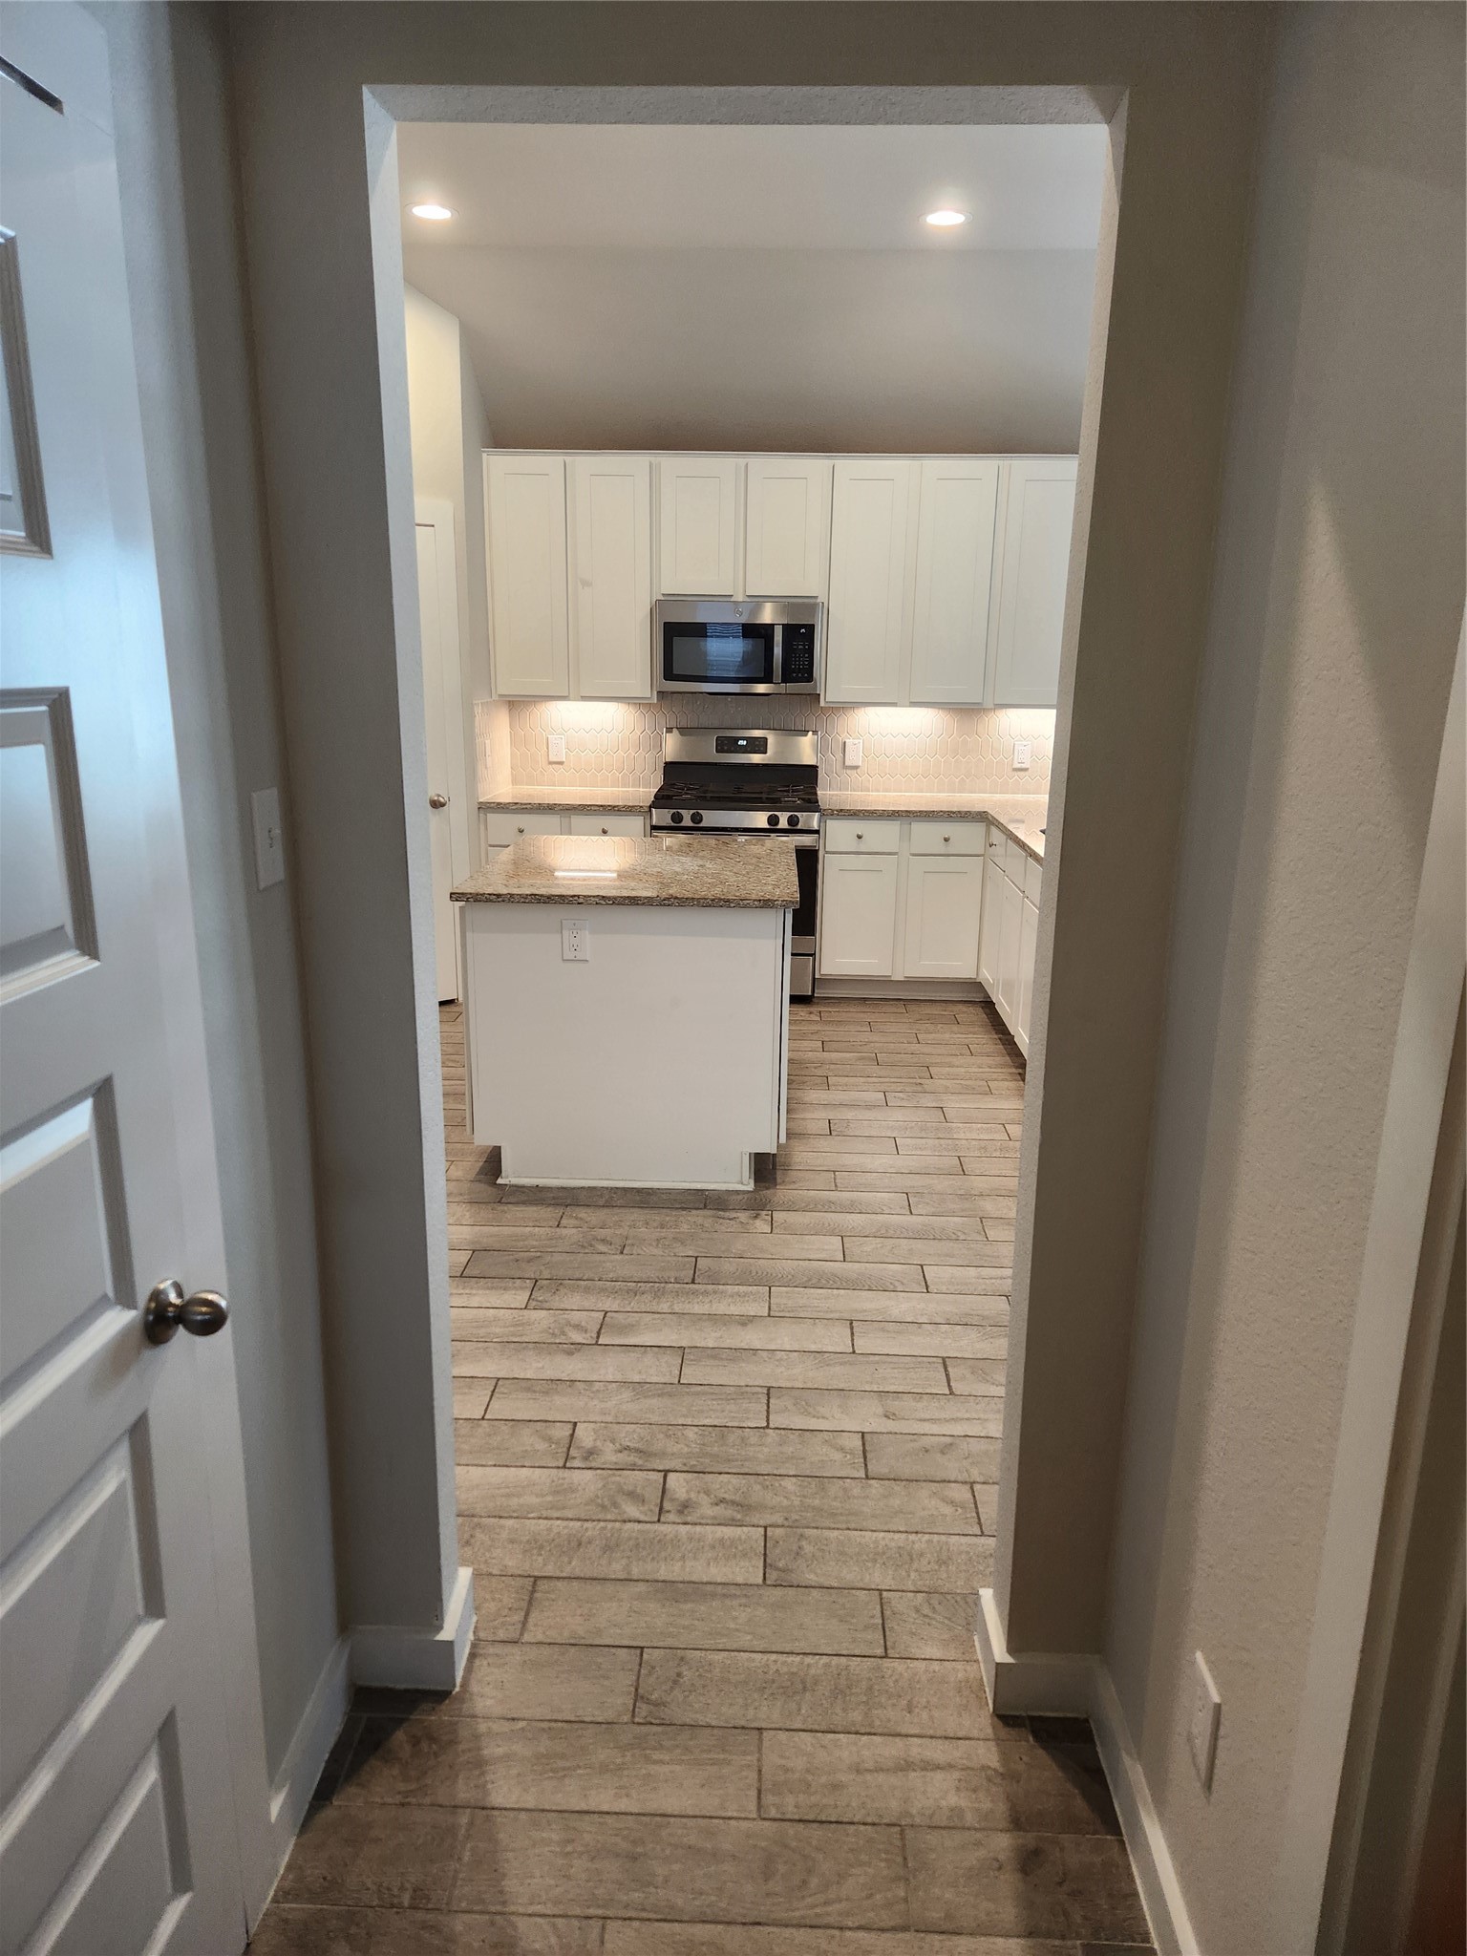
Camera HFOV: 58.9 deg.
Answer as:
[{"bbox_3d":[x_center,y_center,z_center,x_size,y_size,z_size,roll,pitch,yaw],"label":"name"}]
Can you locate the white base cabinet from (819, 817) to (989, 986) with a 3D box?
[{"bbox_3d":[0.779,-0.409,6.248,0.758,0.807,0.620,1,14,2],"label":"white base cabinet"}]

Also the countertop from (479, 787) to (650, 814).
[{"bbox_3d":[-0.753,-0.850,6.188,0.780,0.033,0.639,1,14,2],"label":"countertop"}]

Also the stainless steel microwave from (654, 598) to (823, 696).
[{"bbox_3d":[0.036,-1.549,6.105,0.752,0.407,0.400,1,14,2],"label":"stainless steel microwave"}]

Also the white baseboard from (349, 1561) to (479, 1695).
[{"bbox_3d":[-0.513,1.053,2.108,0.161,0.097,0.160,1,14,2],"label":"white baseboard"}]

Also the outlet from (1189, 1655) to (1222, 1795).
[{"bbox_3d":[0.559,0.887,1.550,0.006,0.120,0.075,1,14,2],"label":"outlet"}]

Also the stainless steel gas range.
[{"bbox_3d":[0.019,-0.545,6.243,0.760,1.210,0.695,1,15,2],"label":"stainless steel gas range"}]

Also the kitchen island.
[{"bbox_3d":[-0.305,0.061,4.474,1.022,0.914,1.183,1,15,2],"label":"kitchen island"}]

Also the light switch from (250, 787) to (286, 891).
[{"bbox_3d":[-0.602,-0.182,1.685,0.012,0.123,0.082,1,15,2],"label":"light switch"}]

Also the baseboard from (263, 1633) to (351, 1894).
[{"bbox_3d":[-0.622,1.143,1.919,0.015,0.093,0.360,1,15,2],"label":"baseboard"}]

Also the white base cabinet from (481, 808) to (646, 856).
[{"bbox_3d":[-0.765,-0.430,6.304,0.767,0.837,0.620,1,14,2],"label":"white base cabinet"}]

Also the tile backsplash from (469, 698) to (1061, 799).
[{"bbox_3d":[0.266,-1.067,6.143,2.775,0.453,0.640,1,15,2],"label":"tile backsplash"}]

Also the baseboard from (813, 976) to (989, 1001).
[{"bbox_3d":[0.809,0.049,6.185,0.845,0.108,0.020,1,15,2],"label":"baseboard"}]

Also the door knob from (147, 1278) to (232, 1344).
[{"bbox_3d":[-0.596,0.366,1.412,0.066,0.066,0.066,1,15,2],"label":"door knob"}]

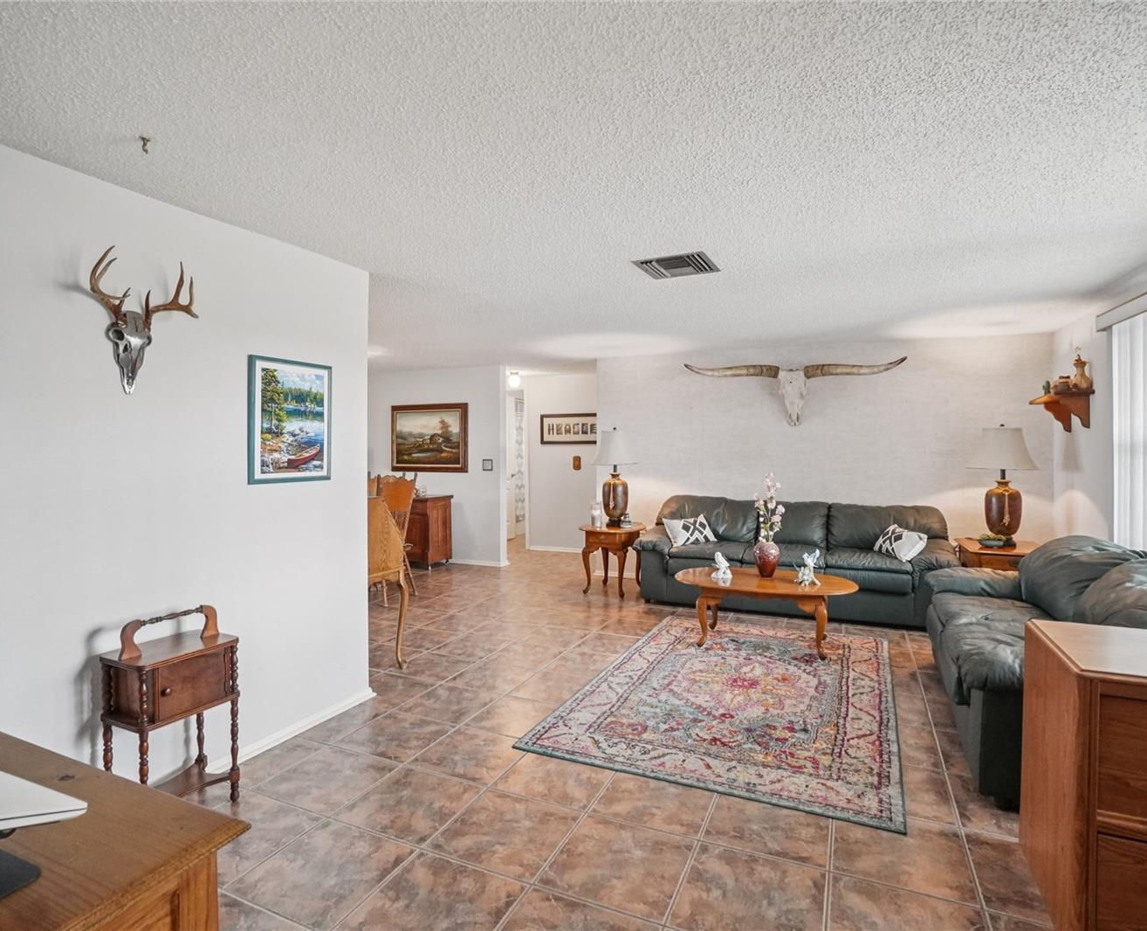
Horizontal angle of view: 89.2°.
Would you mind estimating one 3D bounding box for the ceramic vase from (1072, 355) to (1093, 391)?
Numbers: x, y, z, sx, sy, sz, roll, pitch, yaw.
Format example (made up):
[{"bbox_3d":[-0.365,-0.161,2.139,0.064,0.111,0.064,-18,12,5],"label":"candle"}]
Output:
[{"bbox_3d":[3.523,-0.657,4.039,0.118,0.274,0.118,1,2,26],"label":"ceramic vase"}]

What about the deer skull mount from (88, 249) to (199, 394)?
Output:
[{"bbox_3d":[-1.530,-0.510,2.083,0.225,0.510,0.363,1,2,26],"label":"deer skull mount"}]

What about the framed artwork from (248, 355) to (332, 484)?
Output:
[{"bbox_3d":[-1.345,-0.212,2.809,0.029,0.588,0.480,0,1,24],"label":"framed artwork"}]

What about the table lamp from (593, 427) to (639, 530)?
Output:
[{"bbox_3d":[0.396,0.119,5.648,0.431,0.951,0.431,0,2,0],"label":"table lamp"}]

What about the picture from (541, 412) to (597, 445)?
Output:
[{"bbox_3d":[-0.022,-0.487,7.853,0.960,0.421,0.029,0,1,24],"label":"picture"}]

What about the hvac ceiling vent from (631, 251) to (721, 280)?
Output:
[{"bbox_3d":[0.568,-1.077,3.168,0.387,0.029,0.382,0,1,24],"label":"hvac ceiling vent"}]

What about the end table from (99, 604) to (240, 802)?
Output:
[{"bbox_3d":[-1.495,0.942,2.193,0.245,0.774,0.392,1,2,26],"label":"end table"}]

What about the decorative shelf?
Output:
[{"bbox_3d":[3.686,-0.406,4.406,0.245,0.265,0.676,0,1,24],"label":"decorative shelf"}]

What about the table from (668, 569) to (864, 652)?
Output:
[{"bbox_3d":[1.372,1.049,4.162,1.225,0.461,0.686,0,1,24],"label":"table"}]

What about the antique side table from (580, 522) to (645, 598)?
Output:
[{"bbox_3d":[0.409,0.931,5.819,0.559,0.598,0.647,0,1,24],"label":"antique side table"}]

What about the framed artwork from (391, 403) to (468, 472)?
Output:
[{"bbox_3d":[-1.794,-0.334,7.223,1.127,0.823,0.049,1,2,24],"label":"framed artwork"}]

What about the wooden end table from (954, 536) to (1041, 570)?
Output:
[{"bbox_3d":[3.413,0.952,4.595,0.588,0.588,0.676,0,1,24],"label":"wooden end table"}]

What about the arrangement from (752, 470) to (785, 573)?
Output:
[{"bbox_3d":[1.447,0.432,4.348,0.235,0.770,0.216,0,1,24],"label":"arrangement"}]

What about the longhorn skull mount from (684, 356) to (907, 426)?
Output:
[{"bbox_3d":[2.088,-0.706,5.653,2.048,0.647,0.245,0,1,24],"label":"longhorn skull mount"}]

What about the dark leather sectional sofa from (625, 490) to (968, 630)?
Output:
[{"bbox_3d":[1.904,0.796,5.200,2.568,0.902,0.960,0,1,24],"label":"dark leather sectional sofa"}]

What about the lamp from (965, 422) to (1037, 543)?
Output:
[{"bbox_3d":[3.383,0.145,4.593,0.431,0.951,0.431,1,2,26],"label":"lamp"}]

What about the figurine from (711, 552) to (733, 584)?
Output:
[{"bbox_3d":[1.092,0.723,4.270,0.147,0.206,0.118,-1,2,-28],"label":"figurine"}]

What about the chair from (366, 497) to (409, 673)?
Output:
[{"bbox_3d":[-1.396,0.735,3.704,0.588,1.098,0.412,1,2,26],"label":"chair"}]

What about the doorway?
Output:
[{"bbox_3d":[-0.942,0.072,8.252,0.706,2.136,0.118,0,1,24],"label":"doorway"}]

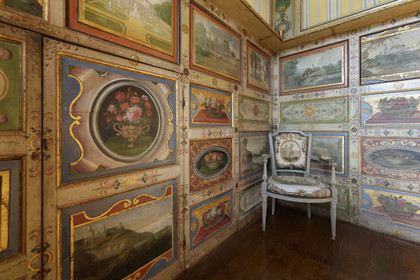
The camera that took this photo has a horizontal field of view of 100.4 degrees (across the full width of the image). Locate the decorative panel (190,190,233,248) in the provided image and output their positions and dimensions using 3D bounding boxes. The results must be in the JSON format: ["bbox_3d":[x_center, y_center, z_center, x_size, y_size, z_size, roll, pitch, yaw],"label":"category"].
[{"bbox_3d":[0.035,0.589,1.365,0.030,0.294,0.494,2,3,42],"label":"decorative panel"}]

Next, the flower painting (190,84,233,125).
[{"bbox_3d":[0.033,-0.253,1.362,0.030,0.304,0.492,2,3,42],"label":"flower painting"}]

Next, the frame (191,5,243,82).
[{"bbox_3d":[0.077,-0.720,1.411,0.030,0.436,0.625,2,3,42],"label":"frame"}]

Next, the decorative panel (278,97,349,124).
[{"bbox_3d":[1.125,-0.321,1.965,0.674,0.259,0.030,2,3,43],"label":"decorative panel"}]

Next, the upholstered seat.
[{"bbox_3d":[0.805,0.369,1.688,0.617,0.900,0.479,0,2,14],"label":"upholstered seat"}]

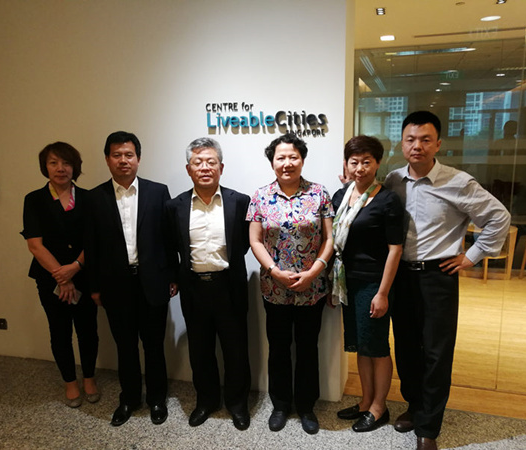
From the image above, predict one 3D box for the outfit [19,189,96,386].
[{"bbox_3d":[-1.215,0.372,2.865,0.430,1.252,0.270,-5,11,-25],"label":"outfit"}]

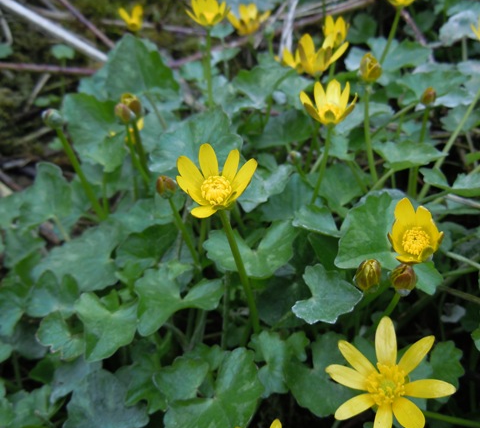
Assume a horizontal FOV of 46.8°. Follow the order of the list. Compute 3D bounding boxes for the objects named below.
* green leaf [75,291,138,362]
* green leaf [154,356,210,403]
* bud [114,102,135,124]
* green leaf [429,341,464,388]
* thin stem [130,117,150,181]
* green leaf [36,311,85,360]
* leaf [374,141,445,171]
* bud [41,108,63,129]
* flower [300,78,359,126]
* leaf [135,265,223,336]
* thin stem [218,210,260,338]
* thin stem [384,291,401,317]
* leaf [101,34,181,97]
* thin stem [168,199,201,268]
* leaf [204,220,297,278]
[{"bbox_3d":[-0.052,0.044,0.217,0.026,0.009,0.029,12,60,-2],"label":"green leaf"},{"bbox_3d":[-0.021,0.059,0.198,0.021,0.006,0.019,12,56,5],"label":"green leaf"},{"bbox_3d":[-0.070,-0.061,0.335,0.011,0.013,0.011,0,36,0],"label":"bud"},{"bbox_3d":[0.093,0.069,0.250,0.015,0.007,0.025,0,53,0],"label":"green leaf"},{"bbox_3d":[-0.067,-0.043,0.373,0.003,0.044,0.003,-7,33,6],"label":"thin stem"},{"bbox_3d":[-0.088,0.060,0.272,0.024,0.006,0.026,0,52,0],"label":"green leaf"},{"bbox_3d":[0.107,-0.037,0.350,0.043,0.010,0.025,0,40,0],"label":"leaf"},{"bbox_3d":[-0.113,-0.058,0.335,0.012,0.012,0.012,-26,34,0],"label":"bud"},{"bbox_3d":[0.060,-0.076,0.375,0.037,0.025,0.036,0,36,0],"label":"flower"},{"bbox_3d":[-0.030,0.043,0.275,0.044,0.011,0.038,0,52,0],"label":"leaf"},{"bbox_3d":[0.001,0.027,0.235,0.003,0.065,0.003,-15,27,0],"label":"thin stem"},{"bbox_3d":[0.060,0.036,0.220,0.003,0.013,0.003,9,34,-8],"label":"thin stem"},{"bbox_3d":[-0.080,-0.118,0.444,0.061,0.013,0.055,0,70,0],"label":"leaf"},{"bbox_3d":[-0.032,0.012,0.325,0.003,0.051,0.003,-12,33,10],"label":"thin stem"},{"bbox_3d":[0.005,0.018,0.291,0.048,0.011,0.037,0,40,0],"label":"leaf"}]

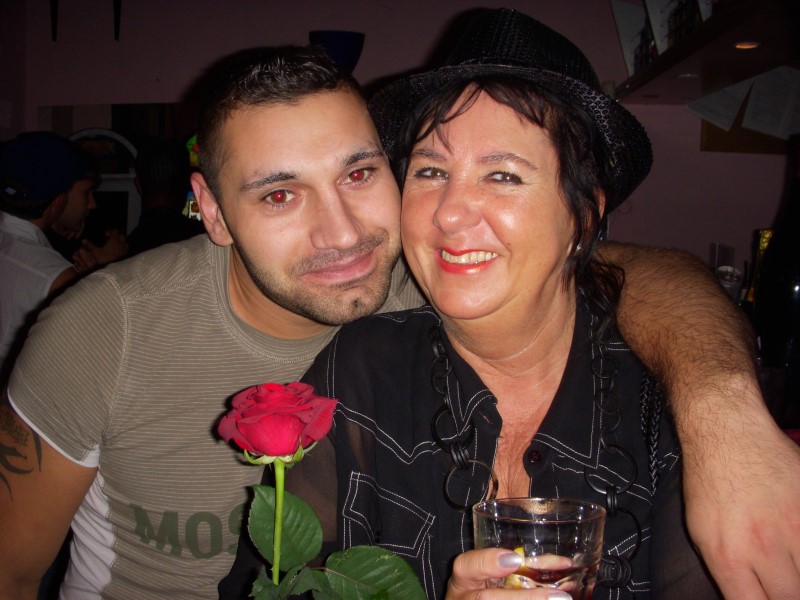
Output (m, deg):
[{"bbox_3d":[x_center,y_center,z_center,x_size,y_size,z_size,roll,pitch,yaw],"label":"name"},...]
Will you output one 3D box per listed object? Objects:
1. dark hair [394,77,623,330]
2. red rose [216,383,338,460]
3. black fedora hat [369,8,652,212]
[{"bbox_3d":[0.098,-0.093,0.775,0.195,0.245,0.210,3,-7,20],"label":"dark hair"},{"bbox_3d":[-0.085,0.084,0.610,0.080,0.054,0.080,1,9,0],"label":"red rose"},{"bbox_3d":[0.104,-0.178,0.781,0.248,0.118,0.280,6,-18,21],"label":"black fedora hat"}]

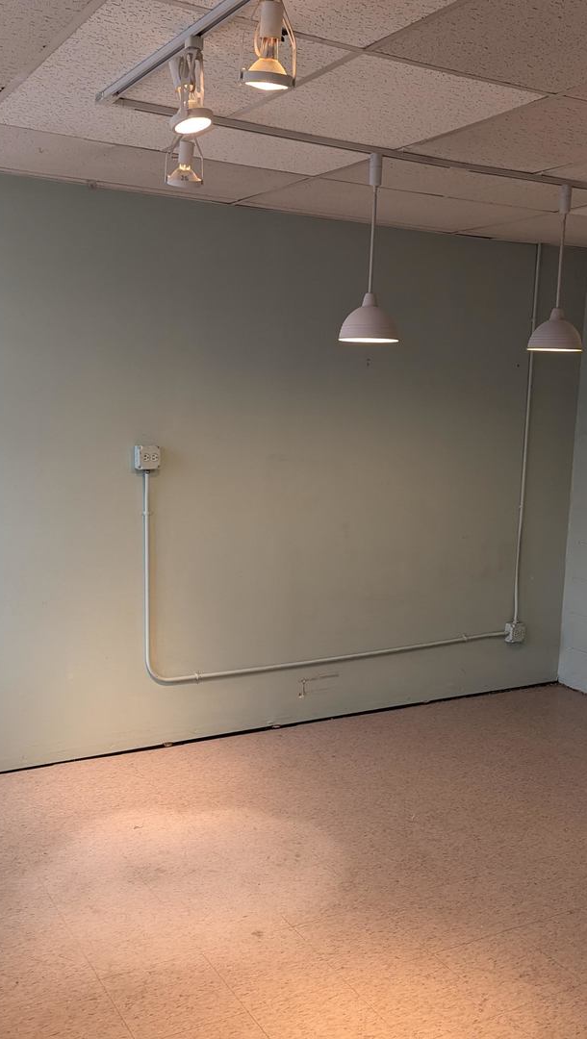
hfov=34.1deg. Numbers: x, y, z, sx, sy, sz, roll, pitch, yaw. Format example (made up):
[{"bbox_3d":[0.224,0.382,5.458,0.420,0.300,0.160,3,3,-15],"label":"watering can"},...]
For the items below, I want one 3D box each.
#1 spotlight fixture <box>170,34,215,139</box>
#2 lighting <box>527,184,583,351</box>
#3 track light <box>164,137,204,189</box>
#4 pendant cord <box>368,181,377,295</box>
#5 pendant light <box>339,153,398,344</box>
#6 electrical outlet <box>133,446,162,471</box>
[{"bbox_3d":[-0.234,-0.994,2.194,0.110,0.205,0.105,3,8,5],"label":"spotlight fixture"},{"bbox_3d":[1.007,-0.942,3.605,0.200,0.608,0.200,-3,9,-30],"label":"lighting"},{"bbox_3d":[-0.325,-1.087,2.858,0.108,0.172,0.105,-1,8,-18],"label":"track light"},{"bbox_3d":[0.266,-0.943,3.220,0.009,0.362,0.009,-3,9,-30],"label":"pendant cord"},{"bbox_3d":[0.265,-0.912,3.224,0.202,0.610,0.202,2,8,0],"label":"pendant light"},{"bbox_3d":[-0.623,-0.263,4.101,0.102,0.102,0.054,-3,9,-30],"label":"electrical outlet"}]

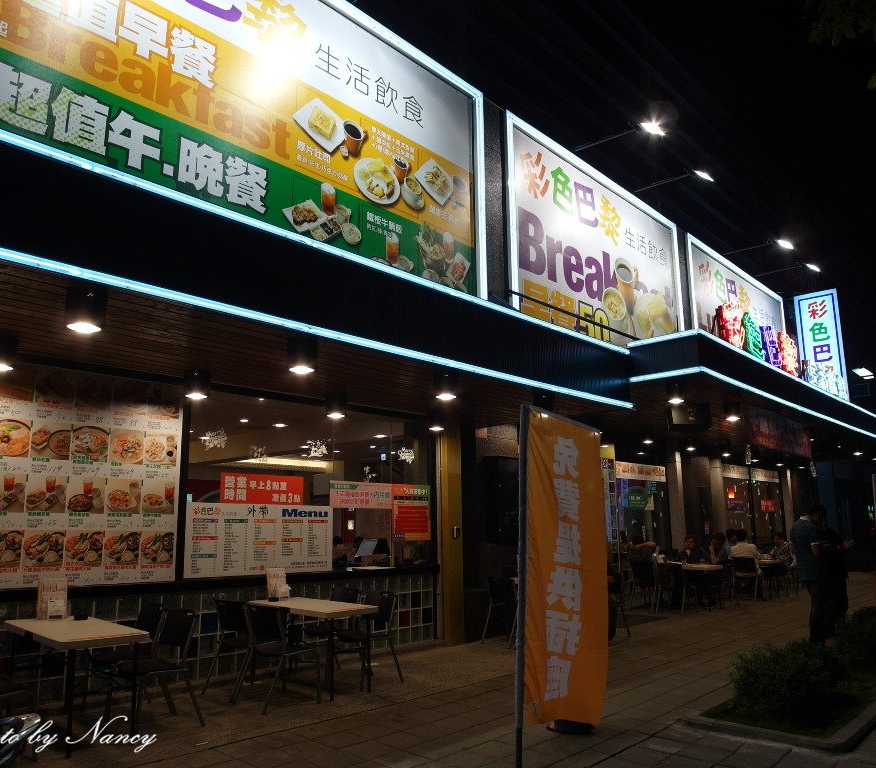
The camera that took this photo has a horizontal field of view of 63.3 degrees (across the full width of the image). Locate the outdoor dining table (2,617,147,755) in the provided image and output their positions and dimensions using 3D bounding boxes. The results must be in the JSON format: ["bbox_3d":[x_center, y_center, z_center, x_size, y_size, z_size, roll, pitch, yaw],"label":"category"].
[{"bbox_3d":[-2.713,2.197,5.259,1.330,0.745,0.610,-12,-16,43],"label":"outdoor dining table"}]

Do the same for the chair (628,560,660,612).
[{"bbox_3d":[3.783,3.681,12.890,0.480,0.810,0.560,-12,-16,43],"label":"chair"}]

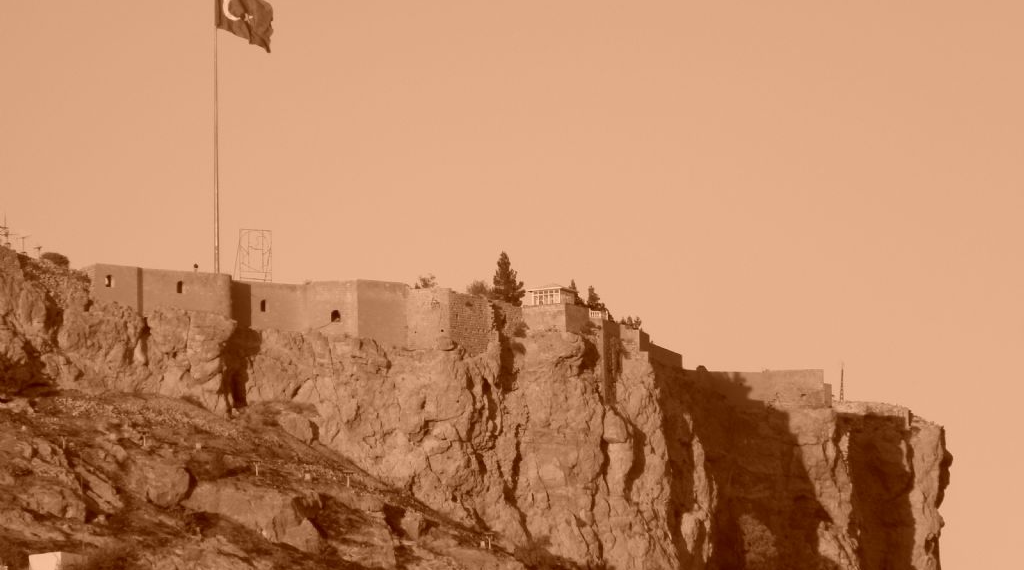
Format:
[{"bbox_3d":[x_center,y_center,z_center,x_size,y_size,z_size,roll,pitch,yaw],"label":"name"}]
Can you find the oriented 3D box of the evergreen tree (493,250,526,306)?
[{"bbox_3d":[-0.430,-0.560,828.000,4.000,7.000,4.000,-1,-8,0],"label":"evergreen tree"}]

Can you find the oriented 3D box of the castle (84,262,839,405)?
[{"bbox_3d":[-6.290,5.920,833.000,91.000,15.500,30.000,1,-8,-8],"label":"castle"}]

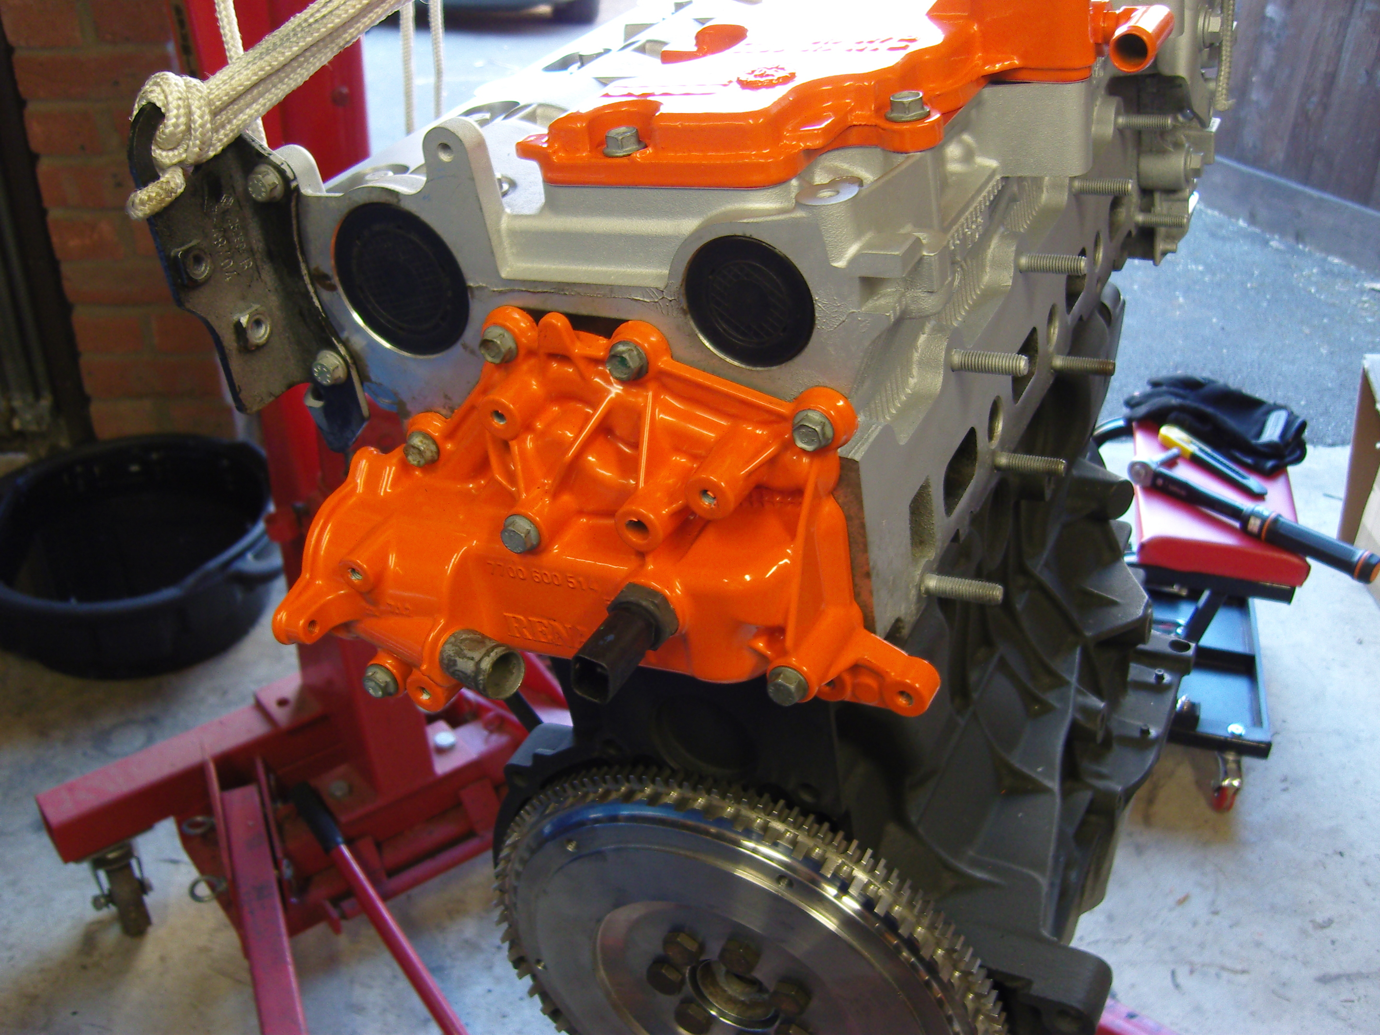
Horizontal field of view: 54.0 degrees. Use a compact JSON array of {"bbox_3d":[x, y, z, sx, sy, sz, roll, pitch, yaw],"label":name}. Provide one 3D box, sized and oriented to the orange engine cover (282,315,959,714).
[{"bbox_3d":[-0.038,0.005,0.447,0.230,0.131,0.071,8,36,28],"label":"orange engine cover"}]

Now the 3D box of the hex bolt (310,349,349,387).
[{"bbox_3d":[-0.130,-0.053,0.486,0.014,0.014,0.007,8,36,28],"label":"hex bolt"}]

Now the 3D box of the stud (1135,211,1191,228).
[{"bbox_3d":[0.261,-0.165,0.750,0.028,0.008,0.008,8,36,28],"label":"stud"}]

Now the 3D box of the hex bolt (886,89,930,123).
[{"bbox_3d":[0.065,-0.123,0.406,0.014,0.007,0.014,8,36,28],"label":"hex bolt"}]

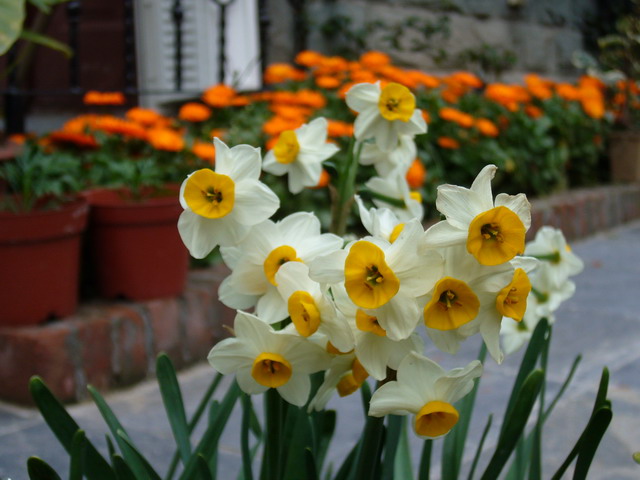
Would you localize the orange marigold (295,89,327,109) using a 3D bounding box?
[{"bbox_3d":[-0.016,-0.241,2.080,0.054,0.032,0.054,0,9,0],"label":"orange marigold"}]

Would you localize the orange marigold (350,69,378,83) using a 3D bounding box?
[{"bbox_3d":[0.083,-0.307,2.280,0.053,0.028,0.053,0,9,0],"label":"orange marigold"}]

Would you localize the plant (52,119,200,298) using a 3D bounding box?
[{"bbox_3d":[-0.277,-0.046,1.720,0.205,0.250,0.190,0,9,0],"label":"plant"}]

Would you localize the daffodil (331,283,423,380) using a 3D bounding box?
[{"bbox_3d":[0.025,0.040,0.530,0.043,0.043,0.026,0,7,3],"label":"daffodil"}]

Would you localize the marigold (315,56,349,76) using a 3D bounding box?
[{"bbox_3d":[0.021,-0.324,2.280,0.060,0.034,0.058,0,9,0],"label":"marigold"}]

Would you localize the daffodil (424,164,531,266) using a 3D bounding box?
[{"bbox_3d":[0.067,-0.010,0.520,0.045,0.044,0.027,-3,13,-19],"label":"daffodil"}]

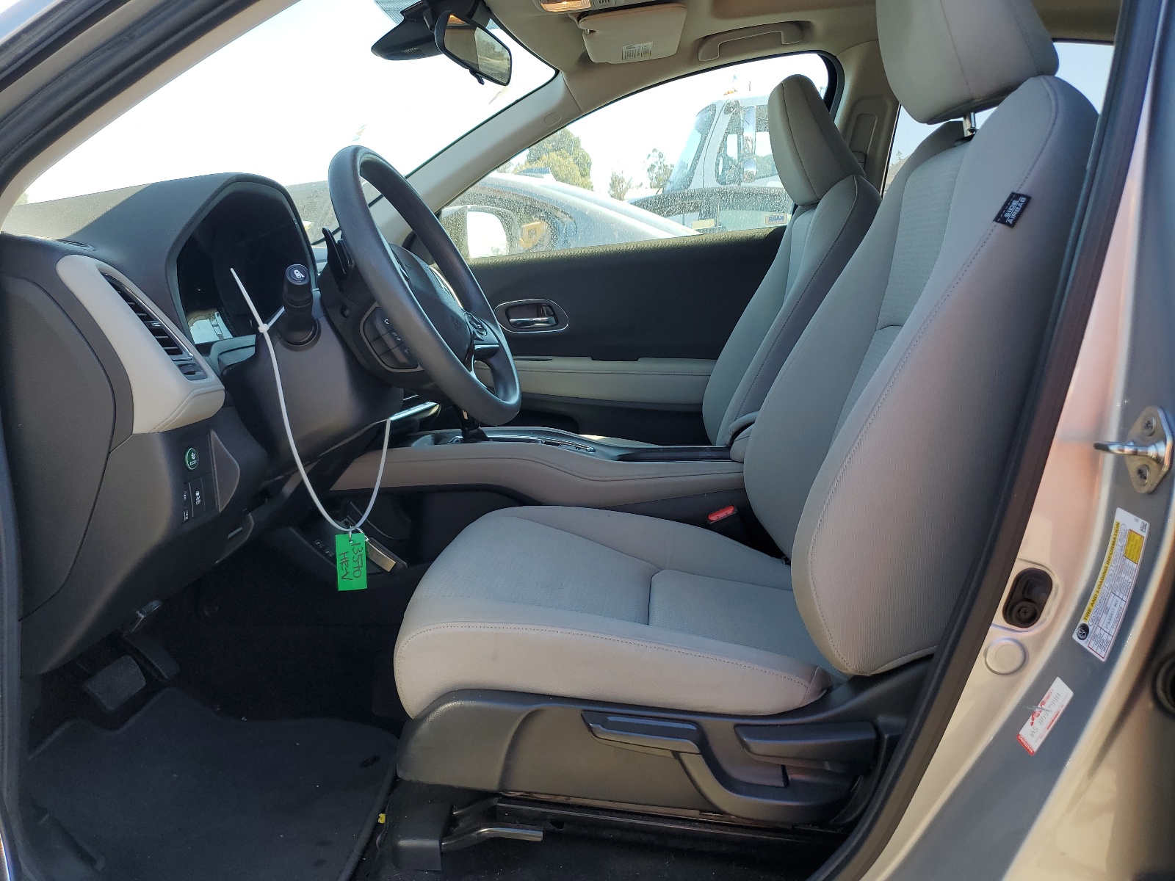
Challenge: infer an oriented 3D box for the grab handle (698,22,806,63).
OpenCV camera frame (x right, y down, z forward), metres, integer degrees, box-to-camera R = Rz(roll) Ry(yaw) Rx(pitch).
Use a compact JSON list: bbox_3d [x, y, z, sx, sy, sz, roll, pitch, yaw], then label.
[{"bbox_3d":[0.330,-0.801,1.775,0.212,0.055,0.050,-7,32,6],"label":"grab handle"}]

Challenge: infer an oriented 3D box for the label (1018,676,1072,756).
[{"bbox_3d":[0.346,0.208,0.668,0.004,0.058,0.024,23,14,-8],"label":"label"}]

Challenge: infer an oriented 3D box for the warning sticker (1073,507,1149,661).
[{"bbox_3d":[0.379,0.104,0.641,0.008,0.107,0.038,9,14,-5],"label":"warning sticker"}]

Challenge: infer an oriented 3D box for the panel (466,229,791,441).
[{"bbox_3d":[0.102,-0.216,2.094,0.940,0.600,0.140,1,13,5],"label":"panel"}]

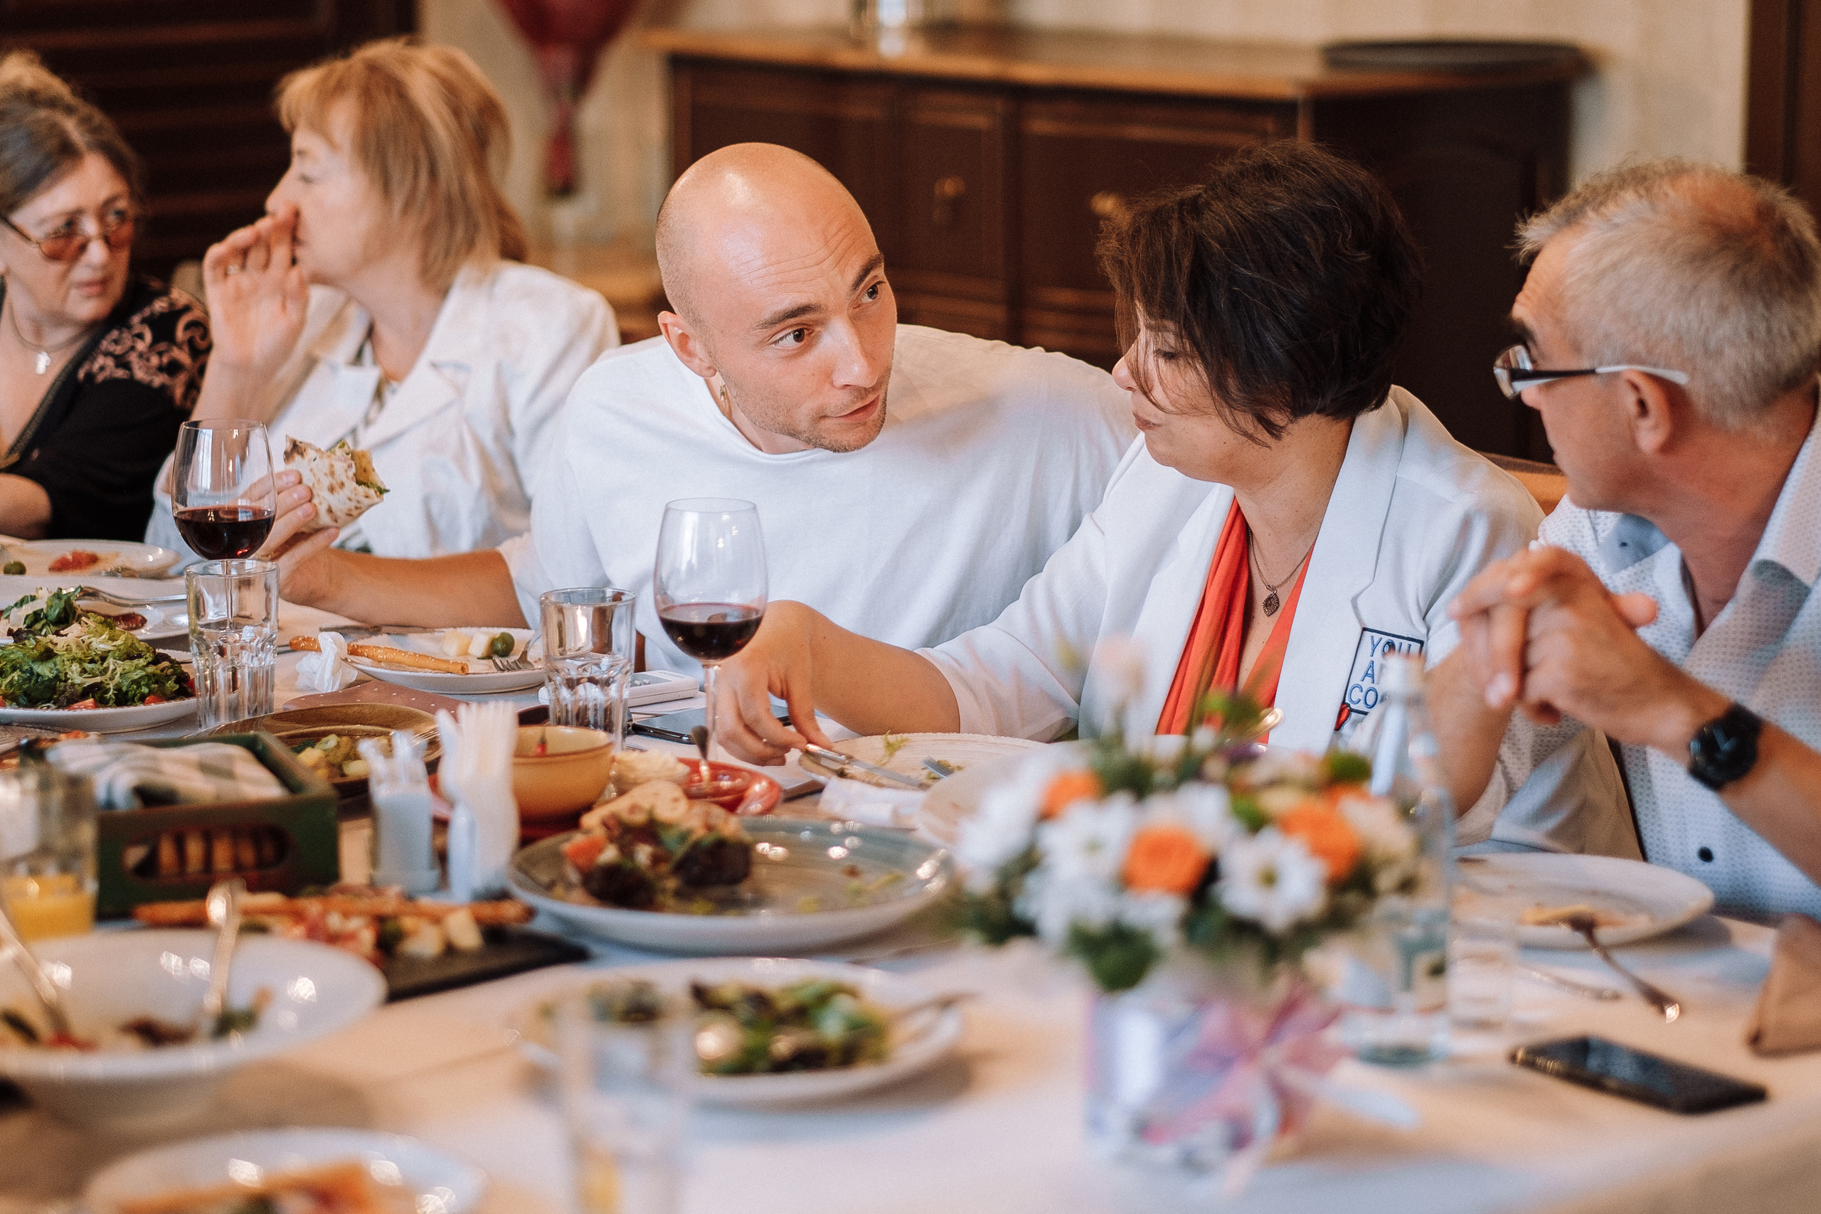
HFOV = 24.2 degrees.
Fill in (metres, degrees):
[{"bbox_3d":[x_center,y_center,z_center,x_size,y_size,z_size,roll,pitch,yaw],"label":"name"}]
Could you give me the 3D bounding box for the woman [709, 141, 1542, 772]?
[{"bbox_3d":[0.220,0.254,3.299,0.600,1.220,0.680,6,12,30],"label":"woman"}]

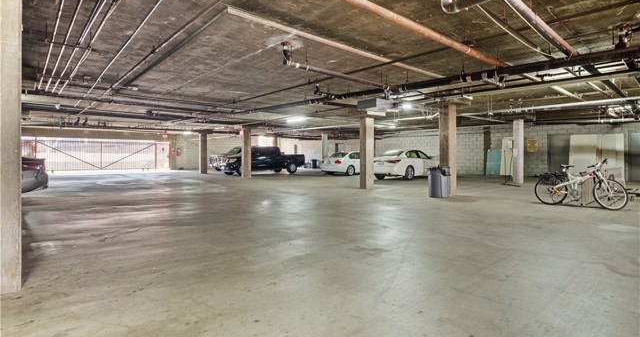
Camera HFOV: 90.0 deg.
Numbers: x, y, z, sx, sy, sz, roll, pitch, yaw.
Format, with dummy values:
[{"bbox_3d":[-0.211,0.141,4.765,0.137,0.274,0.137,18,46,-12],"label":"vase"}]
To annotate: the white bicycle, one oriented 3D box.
[{"bbox_3d":[5.950,0.336,7.323,1.700,1.090,0.570,2,3,45],"label":"white bicycle"}]

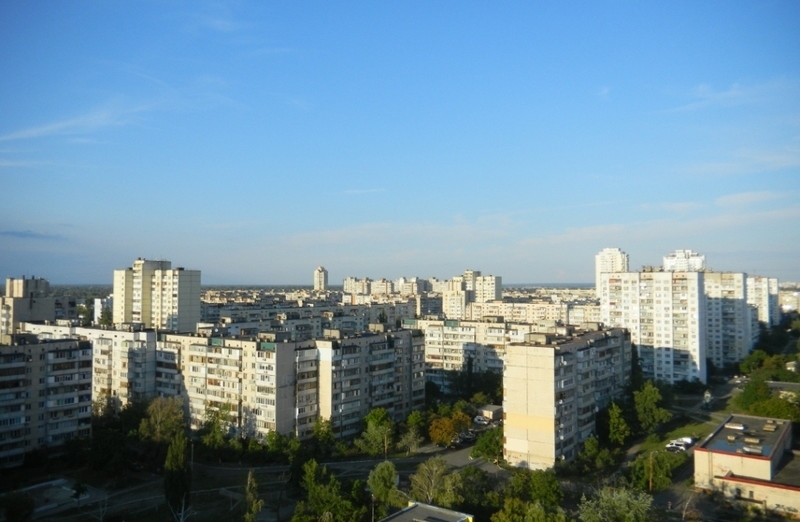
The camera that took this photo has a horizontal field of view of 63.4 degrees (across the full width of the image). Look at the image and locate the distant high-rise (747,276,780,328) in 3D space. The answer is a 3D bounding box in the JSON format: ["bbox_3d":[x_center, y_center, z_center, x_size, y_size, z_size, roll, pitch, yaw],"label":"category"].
[{"bbox_3d":[346.948,39.383,628.000,34.000,48.000,17.000,-1,-2,34],"label":"distant high-rise"}]

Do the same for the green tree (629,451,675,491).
[{"bbox_3d":[50.814,42.874,133.353,8.854,6.756,8.588,0,-2,0],"label":"green tree"}]

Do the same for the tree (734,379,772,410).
[{"bbox_3d":[117.898,44.553,215.973,11.433,9.287,10.861,0,-2,0],"label":"tree"}]

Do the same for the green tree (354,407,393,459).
[{"bbox_3d":[-6.194,41.580,157.374,9.425,11.337,8.954,0,-2,0],"label":"green tree"}]

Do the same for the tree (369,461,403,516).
[{"bbox_3d":[-2.596,41.908,119.706,6.000,9.300,6.000,0,-2,0],"label":"tree"}]

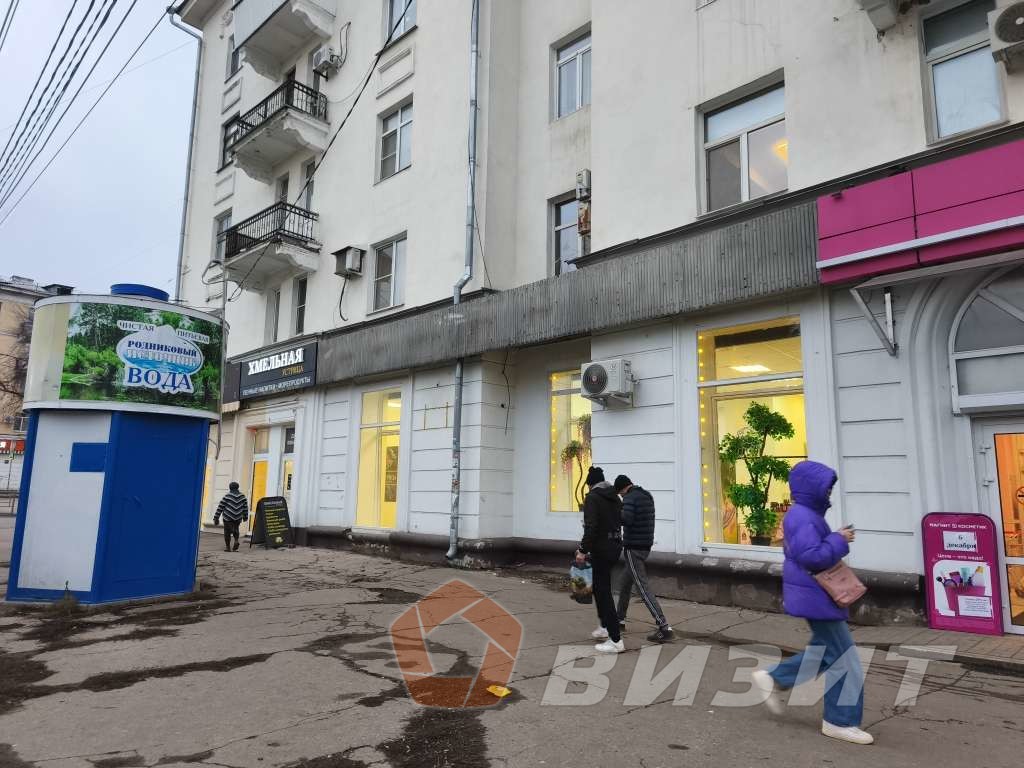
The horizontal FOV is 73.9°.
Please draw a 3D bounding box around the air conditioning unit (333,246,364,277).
[{"bbox_3d":[-4.192,-3.052,17.465,0.440,0.620,0.820,10,-13,-44],"label":"air conditioning unit"}]

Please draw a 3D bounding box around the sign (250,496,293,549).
[{"bbox_3d":[-6.186,3.562,17.500,0.600,1.250,0.700,-7,-12,39],"label":"sign"}]

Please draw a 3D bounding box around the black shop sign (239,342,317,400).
[{"bbox_3d":[-6.882,-0.327,19.834,0.180,1.150,4.750,10,-13,-44],"label":"black shop sign"}]

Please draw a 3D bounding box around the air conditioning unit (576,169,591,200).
[{"bbox_3d":[1.522,-3.667,12.766,0.760,0.570,0.280,10,-13,-44],"label":"air conditioning unit"}]

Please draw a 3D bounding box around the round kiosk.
[{"bbox_3d":[-5.776,0.868,10.067,2.350,4.300,2.350,-3,-10,22],"label":"round kiosk"}]

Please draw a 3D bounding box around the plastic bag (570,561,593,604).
[{"bbox_3d":[0.746,2.066,7.100,0.300,0.450,0.180,-4,-10,27],"label":"plastic bag"}]

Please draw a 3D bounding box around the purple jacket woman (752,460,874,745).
[{"bbox_3d":[1.878,1.317,4.309,0.750,1.660,0.520,-5,-11,30],"label":"purple jacket woman"}]

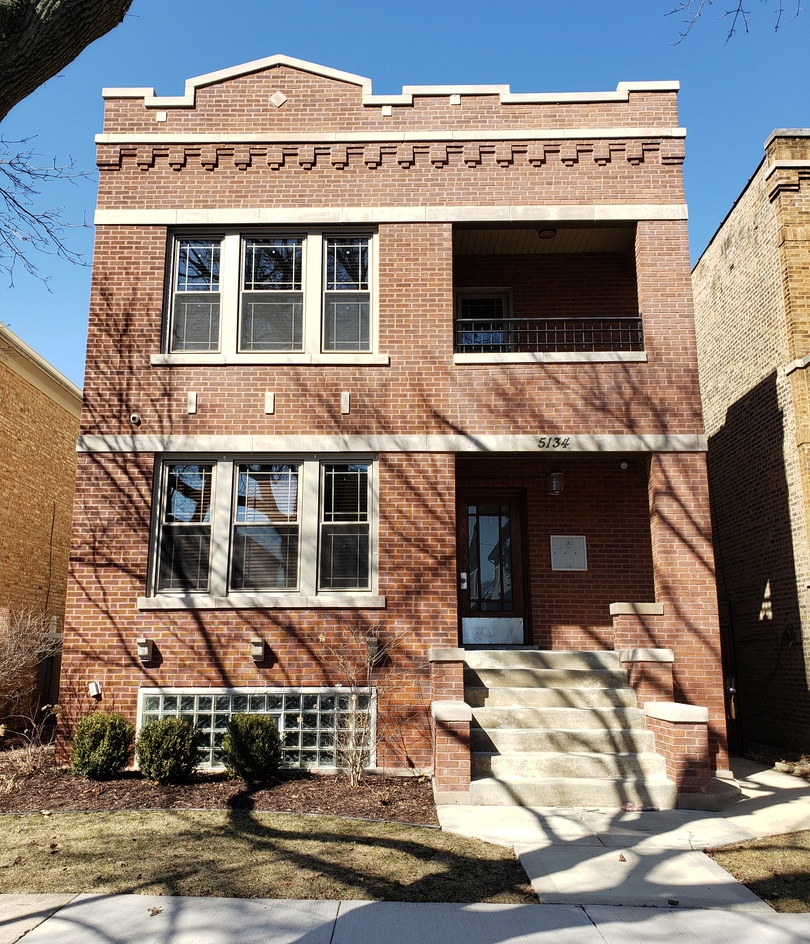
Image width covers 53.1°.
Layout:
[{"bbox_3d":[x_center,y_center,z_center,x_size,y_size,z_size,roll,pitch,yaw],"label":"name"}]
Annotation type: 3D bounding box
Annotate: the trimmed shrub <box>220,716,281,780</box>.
[{"bbox_3d":[-1.640,2.949,8.696,0.656,0.672,0.660,0,-11,1],"label":"trimmed shrub"}]

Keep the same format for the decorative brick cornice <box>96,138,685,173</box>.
[{"bbox_3d":[-0.196,-4.088,10.457,7.538,0.421,0.130,0,-10,1],"label":"decorative brick cornice"}]

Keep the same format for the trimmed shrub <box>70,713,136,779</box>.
[{"bbox_3d":[-3.265,2.953,8.773,0.685,0.678,0.660,0,-11,1],"label":"trimmed shrub"}]

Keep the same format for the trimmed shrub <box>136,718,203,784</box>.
[{"bbox_3d":[-2.477,2.931,8.567,0.710,0.690,0.710,0,-10,1],"label":"trimmed shrub"}]

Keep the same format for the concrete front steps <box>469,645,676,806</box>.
[{"bbox_3d":[1.541,2.574,8.411,1.860,1.290,2.040,0,-11,1],"label":"concrete front steps"}]

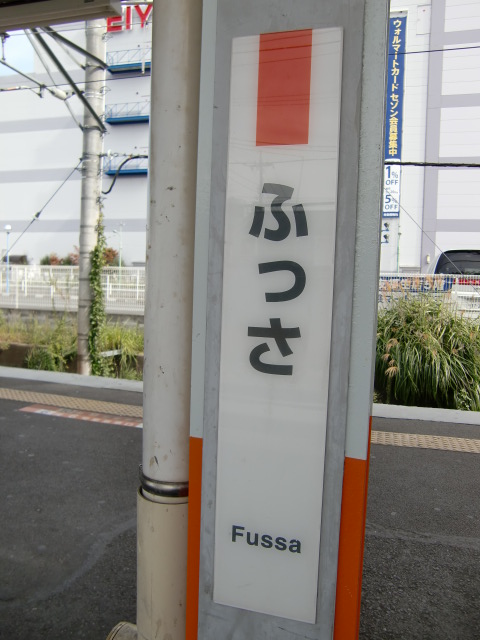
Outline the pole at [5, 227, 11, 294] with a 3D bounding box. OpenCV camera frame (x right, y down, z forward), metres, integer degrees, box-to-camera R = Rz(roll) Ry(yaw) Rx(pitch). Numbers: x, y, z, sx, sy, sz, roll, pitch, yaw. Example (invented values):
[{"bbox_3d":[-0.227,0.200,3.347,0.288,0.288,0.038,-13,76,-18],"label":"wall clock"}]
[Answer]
[{"bbox_3d":[-13.456,-3.494,30.000,0.340,4.050,0.340,1,4,-17],"label":"pole"}]

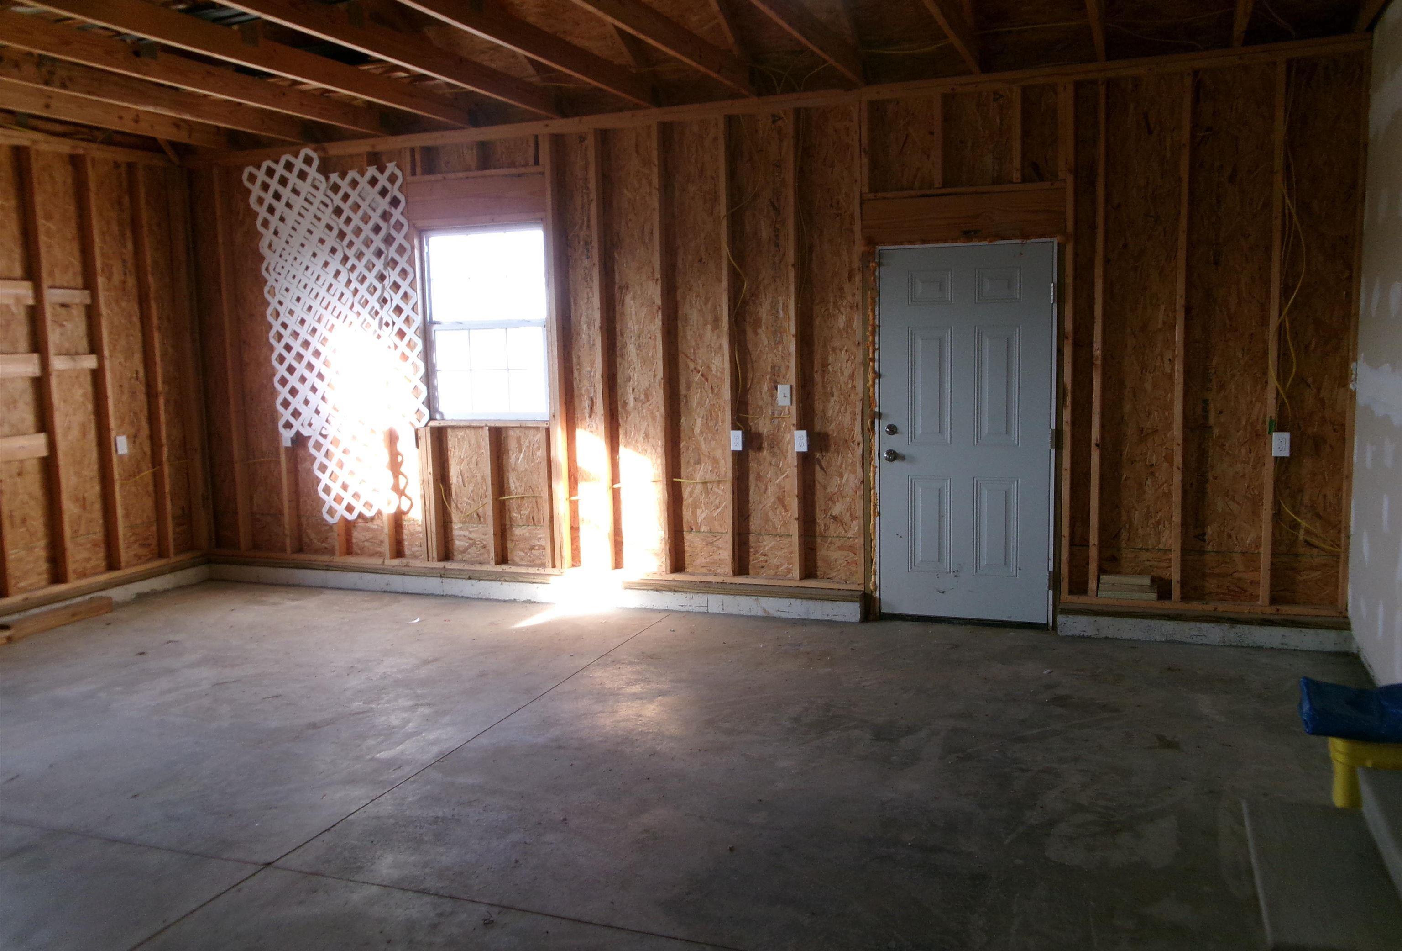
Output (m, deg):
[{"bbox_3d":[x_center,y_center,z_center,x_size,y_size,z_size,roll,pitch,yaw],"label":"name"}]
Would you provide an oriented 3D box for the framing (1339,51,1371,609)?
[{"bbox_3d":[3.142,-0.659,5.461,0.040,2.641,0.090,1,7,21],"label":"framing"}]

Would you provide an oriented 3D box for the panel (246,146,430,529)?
[{"bbox_3d":[-2.401,-0.900,7.466,1.375,2.475,0.040,1,7,21],"label":"panel"}]

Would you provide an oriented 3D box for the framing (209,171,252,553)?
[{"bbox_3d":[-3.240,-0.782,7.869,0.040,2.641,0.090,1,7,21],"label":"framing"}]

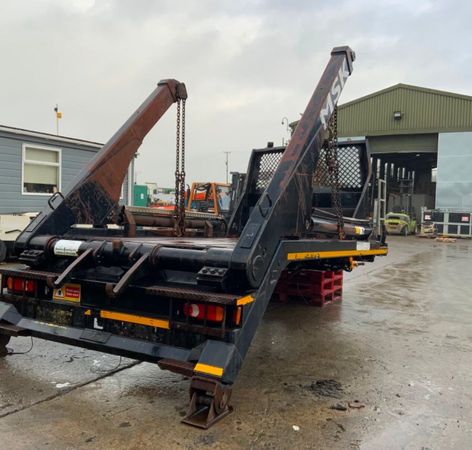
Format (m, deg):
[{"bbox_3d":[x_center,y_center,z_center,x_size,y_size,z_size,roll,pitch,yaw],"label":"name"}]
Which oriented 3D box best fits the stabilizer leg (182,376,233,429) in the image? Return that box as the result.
[{"bbox_3d":[-0.176,1.126,3.274,0.188,0.240,0.330,3,3,30],"label":"stabilizer leg"}]

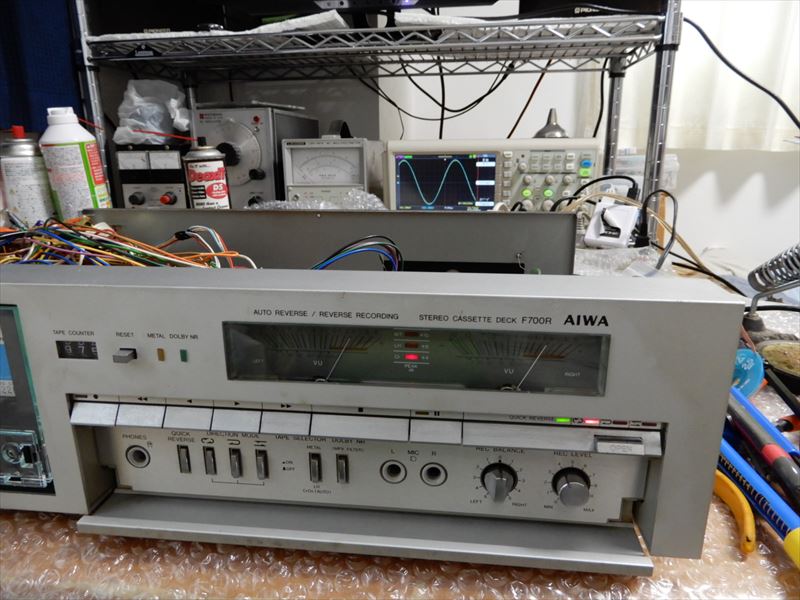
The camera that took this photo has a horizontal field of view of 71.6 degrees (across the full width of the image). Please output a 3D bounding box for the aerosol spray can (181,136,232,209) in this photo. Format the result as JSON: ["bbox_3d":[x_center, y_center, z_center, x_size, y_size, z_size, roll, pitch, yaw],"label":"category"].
[{"bbox_3d":[-0.257,-0.134,0.748,0.053,0.165,0.053,-7,16,-18],"label":"aerosol spray can"}]

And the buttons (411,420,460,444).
[{"bbox_3d":[0.014,0.050,0.211,0.020,0.009,0.006,2,1,6],"label":"buttons"}]

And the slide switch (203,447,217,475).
[{"bbox_3d":[-0.086,0.073,0.252,0.005,0.014,0.003,2,16,6],"label":"slide switch"}]

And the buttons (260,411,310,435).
[{"bbox_3d":[-0.044,0.048,0.217,0.020,0.009,0.006,2,1,6],"label":"buttons"}]

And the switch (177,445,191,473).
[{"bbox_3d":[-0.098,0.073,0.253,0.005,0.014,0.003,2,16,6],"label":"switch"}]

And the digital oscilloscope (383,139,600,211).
[{"bbox_3d":[0.143,-0.185,0.920,0.323,0.157,0.140,0,16,0],"label":"digital oscilloscope"}]

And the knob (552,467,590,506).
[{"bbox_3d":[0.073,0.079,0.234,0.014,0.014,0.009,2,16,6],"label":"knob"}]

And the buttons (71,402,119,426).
[{"bbox_3d":[-0.123,0.046,0.225,0.019,0.009,0.006,2,1,6],"label":"buttons"}]

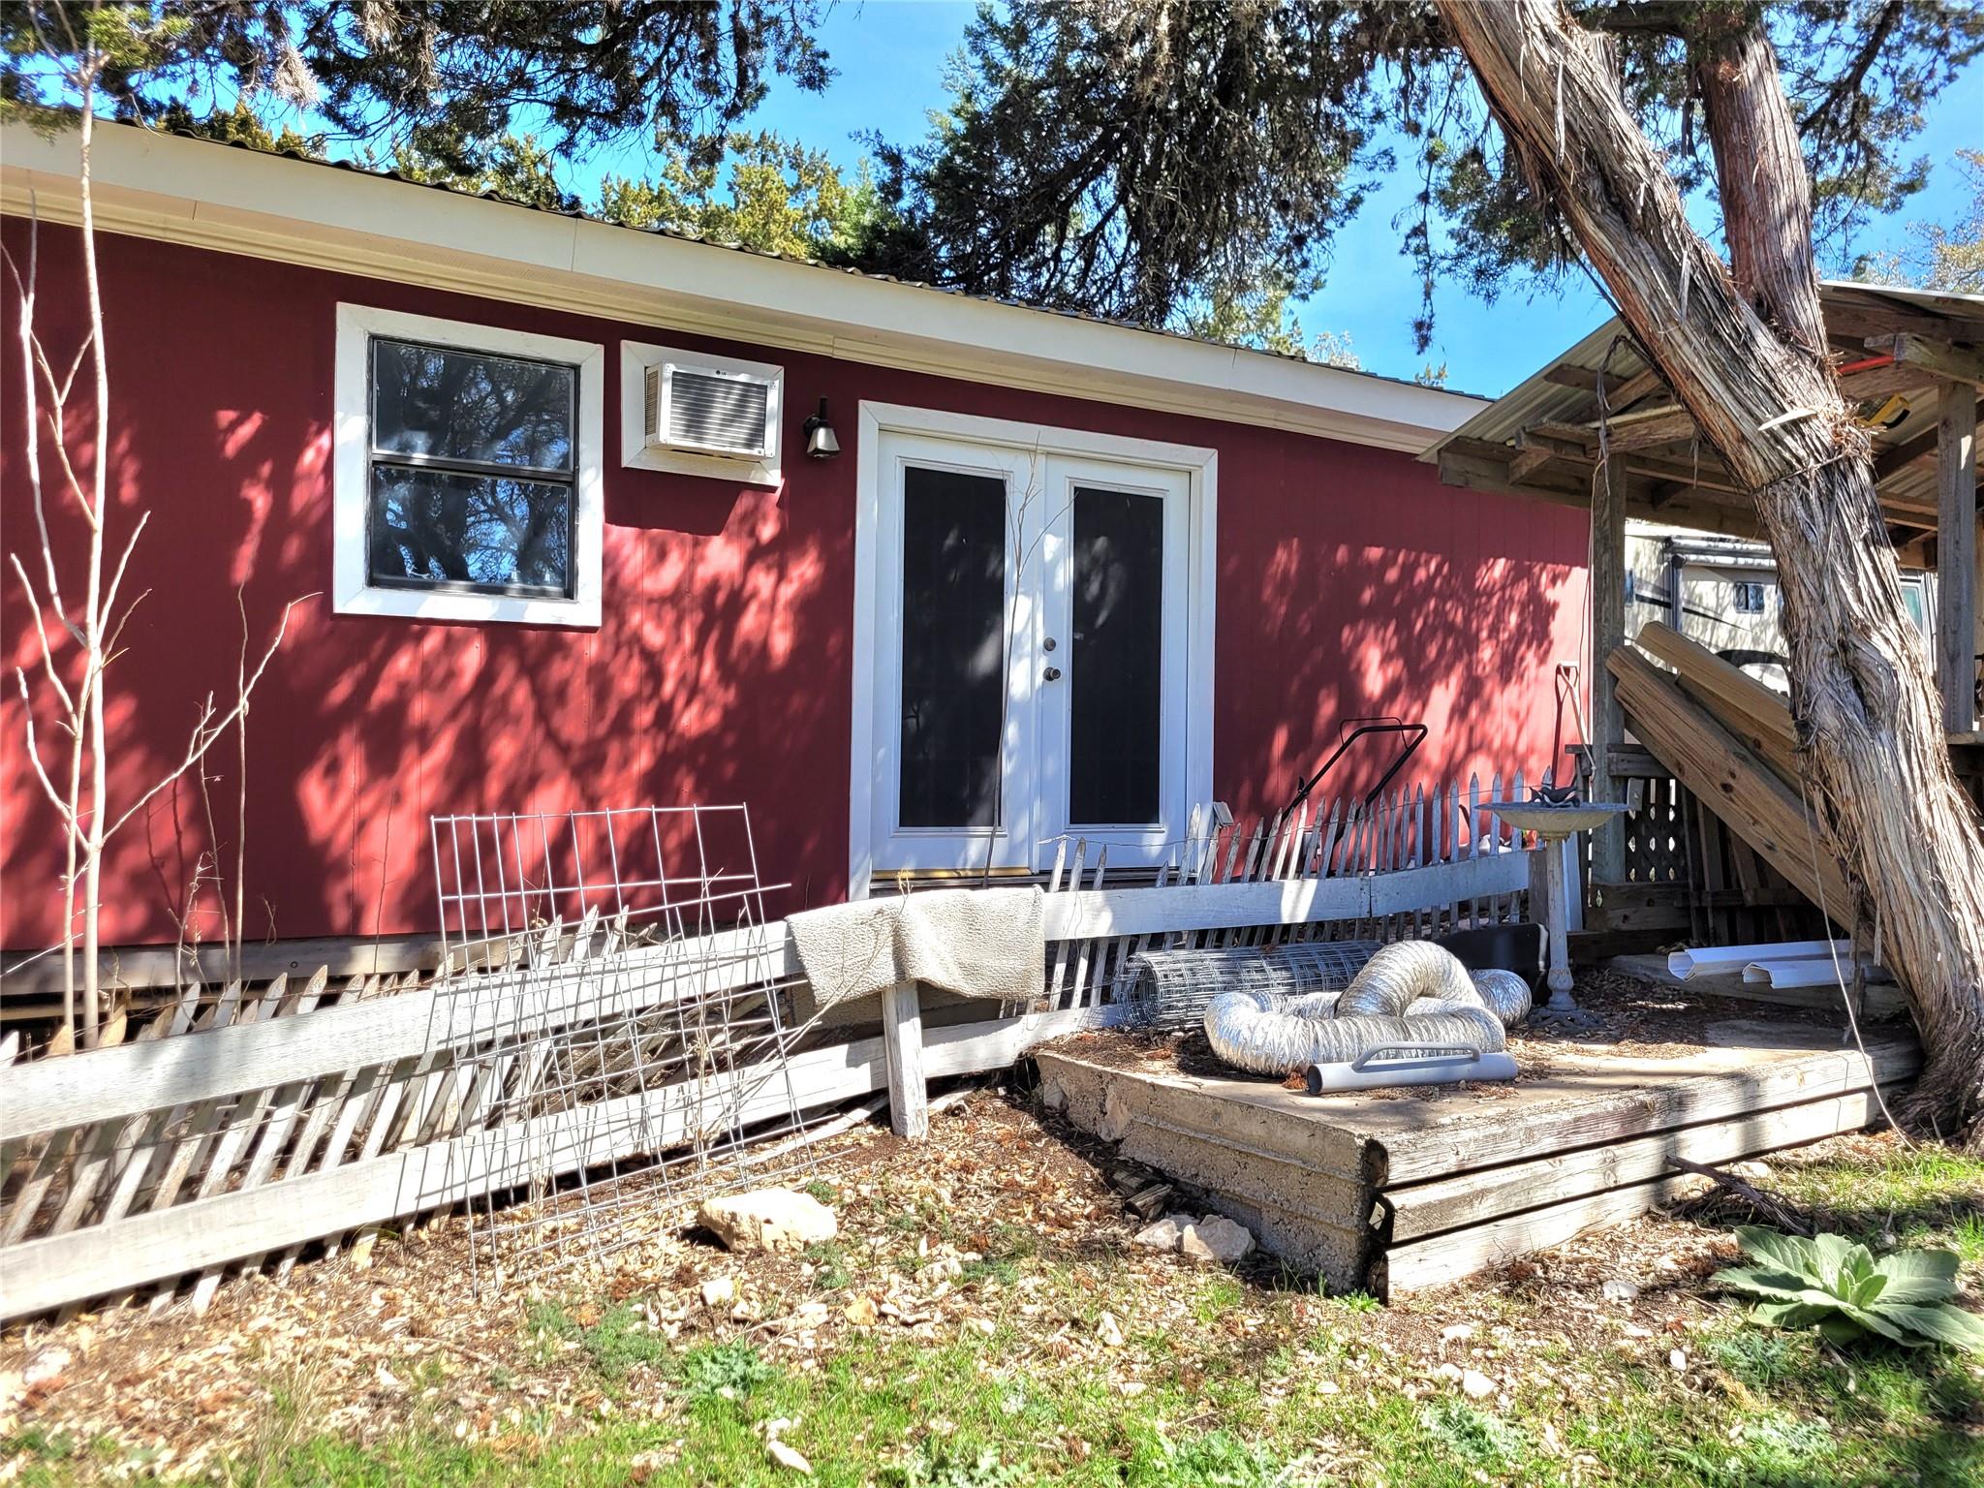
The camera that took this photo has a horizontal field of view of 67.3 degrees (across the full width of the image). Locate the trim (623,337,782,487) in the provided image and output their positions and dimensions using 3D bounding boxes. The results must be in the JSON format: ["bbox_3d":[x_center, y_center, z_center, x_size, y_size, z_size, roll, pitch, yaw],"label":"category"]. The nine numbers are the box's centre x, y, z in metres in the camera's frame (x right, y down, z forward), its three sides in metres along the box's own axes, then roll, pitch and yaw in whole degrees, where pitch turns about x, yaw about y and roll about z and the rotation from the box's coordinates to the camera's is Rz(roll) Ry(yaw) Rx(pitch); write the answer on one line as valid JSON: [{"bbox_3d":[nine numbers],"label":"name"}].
[{"bbox_3d":[-1.202,-1.371,6.231,0.697,0.518,0.060,1,-1,-31],"label":"trim"}]

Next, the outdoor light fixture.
[{"bbox_3d":[-0.736,-1.356,6.406,0.120,0.250,0.180,1,-1,-31],"label":"outdoor light fixture"}]

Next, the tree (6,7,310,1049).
[{"bbox_3d":[-2.460,-0.463,4.400,0.900,3.650,0.700,1,-1,-31],"label":"tree"}]

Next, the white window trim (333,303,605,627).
[{"bbox_3d":[-1.994,-1.047,5.752,0.992,1.147,0.060,1,-1,-31],"label":"white window trim"}]

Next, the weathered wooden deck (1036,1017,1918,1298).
[{"bbox_3d":[1.835,1.307,5.332,2.750,0.430,1.500,1,-1,-31],"label":"weathered wooden deck"}]

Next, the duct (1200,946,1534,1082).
[{"bbox_3d":[1.330,0.894,5.300,1.180,0.370,0.850,1,-1,-31],"label":"duct"}]

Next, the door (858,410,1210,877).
[{"bbox_3d":[0.251,-0.414,7.144,2.042,2.186,0.140,1,-1,-31],"label":"door"}]

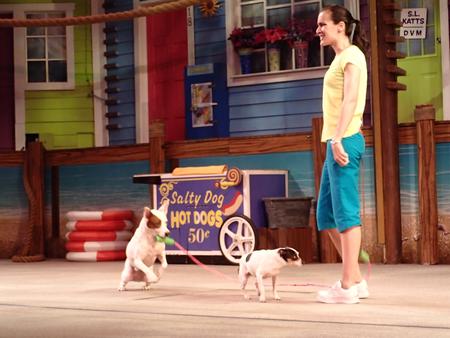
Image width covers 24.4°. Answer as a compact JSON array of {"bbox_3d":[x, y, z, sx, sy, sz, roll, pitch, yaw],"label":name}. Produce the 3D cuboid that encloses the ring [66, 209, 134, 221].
[{"bbox_3d":[-1.366,0.504,11.391,0.750,0.112,0.750,-2,-2,0],"label":"ring"}]

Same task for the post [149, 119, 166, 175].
[{"bbox_3d":[-0.692,0.229,10.849,0.155,1.452,0.155,-3,-2,32],"label":"post"}]

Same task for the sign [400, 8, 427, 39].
[{"bbox_3d":[1.848,-1.424,10.200,0.265,0.295,0.015,2,0,27],"label":"sign"}]

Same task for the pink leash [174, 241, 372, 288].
[{"bbox_3d":[0.326,0.634,6.984,1.330,0.330,0.500,-1,-2,-5],"label":"pink leash"}]

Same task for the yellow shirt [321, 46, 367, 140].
[{"bbox_3d":[0.703,-0.446,6.146,0.265,0.575,0.430,-2,-2,8],"label":"yellow shirt"}]

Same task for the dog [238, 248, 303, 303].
[{"bbox_3d":[0.263,0.616,6.070,0.370,0.310,0.190,-3,-2,36],"label":"dog"}]

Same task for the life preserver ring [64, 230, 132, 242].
[{"bbox_3d":[-1.297,0.703,10.750,0.700,0.102,0.700,-2,-2,0],"label":"life preserver ring"}]

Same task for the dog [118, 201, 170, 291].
[{"bbox_3d":[-0.557,0.529,7.242,0.350,0.625,0.250,-3,-2,38],"label":"dog"}]

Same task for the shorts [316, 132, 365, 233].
[{"bbox_3d":[0.683,0.074,6.130,0.285,0.620,0.380,-2,-2,8],"label":"shorts"}]

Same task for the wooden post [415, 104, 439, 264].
[{"bbox_3d":[1.769,0.137,9.245,0.155,1.406,0.155,-3,-2,32],"label":"wooden post"}]

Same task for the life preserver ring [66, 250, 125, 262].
[{"bbox_3d":[-1.294,0.913,10.750,0.700,0.102,0.700,-2,-2,0],"label":"life preserver ring"}]

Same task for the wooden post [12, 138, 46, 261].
[{"bbox_3d":[-2.101,0.351,11.599,0.155,1.300,0.155,-3,-2,33],"label":"wooden post"}]

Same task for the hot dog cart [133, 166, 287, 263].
[{"bbox_3d":[-0.175,0.461,10.322,1.420,0.929,0.690,-3,-2,38],"label":"hot dog cart"}]

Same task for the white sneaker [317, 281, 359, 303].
[{"bbox_3d":[0.655,0.709,6.008,0.250,0.125,0.098,-2,-2,2],"label":"white sneaker"}]

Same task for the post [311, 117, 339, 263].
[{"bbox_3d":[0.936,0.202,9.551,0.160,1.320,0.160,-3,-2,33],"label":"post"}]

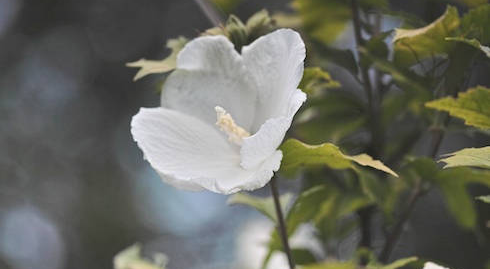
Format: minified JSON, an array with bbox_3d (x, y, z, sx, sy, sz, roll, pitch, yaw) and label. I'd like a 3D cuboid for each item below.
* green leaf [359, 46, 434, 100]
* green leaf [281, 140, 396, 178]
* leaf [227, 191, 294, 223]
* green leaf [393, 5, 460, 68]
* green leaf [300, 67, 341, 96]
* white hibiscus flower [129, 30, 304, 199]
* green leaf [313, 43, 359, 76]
[{"bbox_3d":[0.077,-0.031,1.090,0.045,0.016,0.024,35,0,0],"label":"green leaf"},{"bbox_3d":[0.044,0.012,1.030,0.060,0.019,0.030,9,8,6],"label":"green leaf"},{"bbox_3d":[0.008,0.036,1.060,0.034,0.016,0.024,-1,6,-10],"label":"leaf"},{"bbox_3d":[0.089,-0.048,1.050,0.035,0.028,0.026,-6,18,-20],"label":"green leaf"},{"bbox_3d":[0.036,-0.026,1.050,0.025,0.015,0.020,1,6,7],"label":"green leaf"},{"bbox_3d":[-0.012,-0.010,1.000,0.078,0.076,0.055,-32,-36,14],"label":"white hibiscus flower"},{"bbox_3d":[0.047,-0.038,1.100,0.028,0.016,0.022,17,0,0],"label":"green leaf"}]

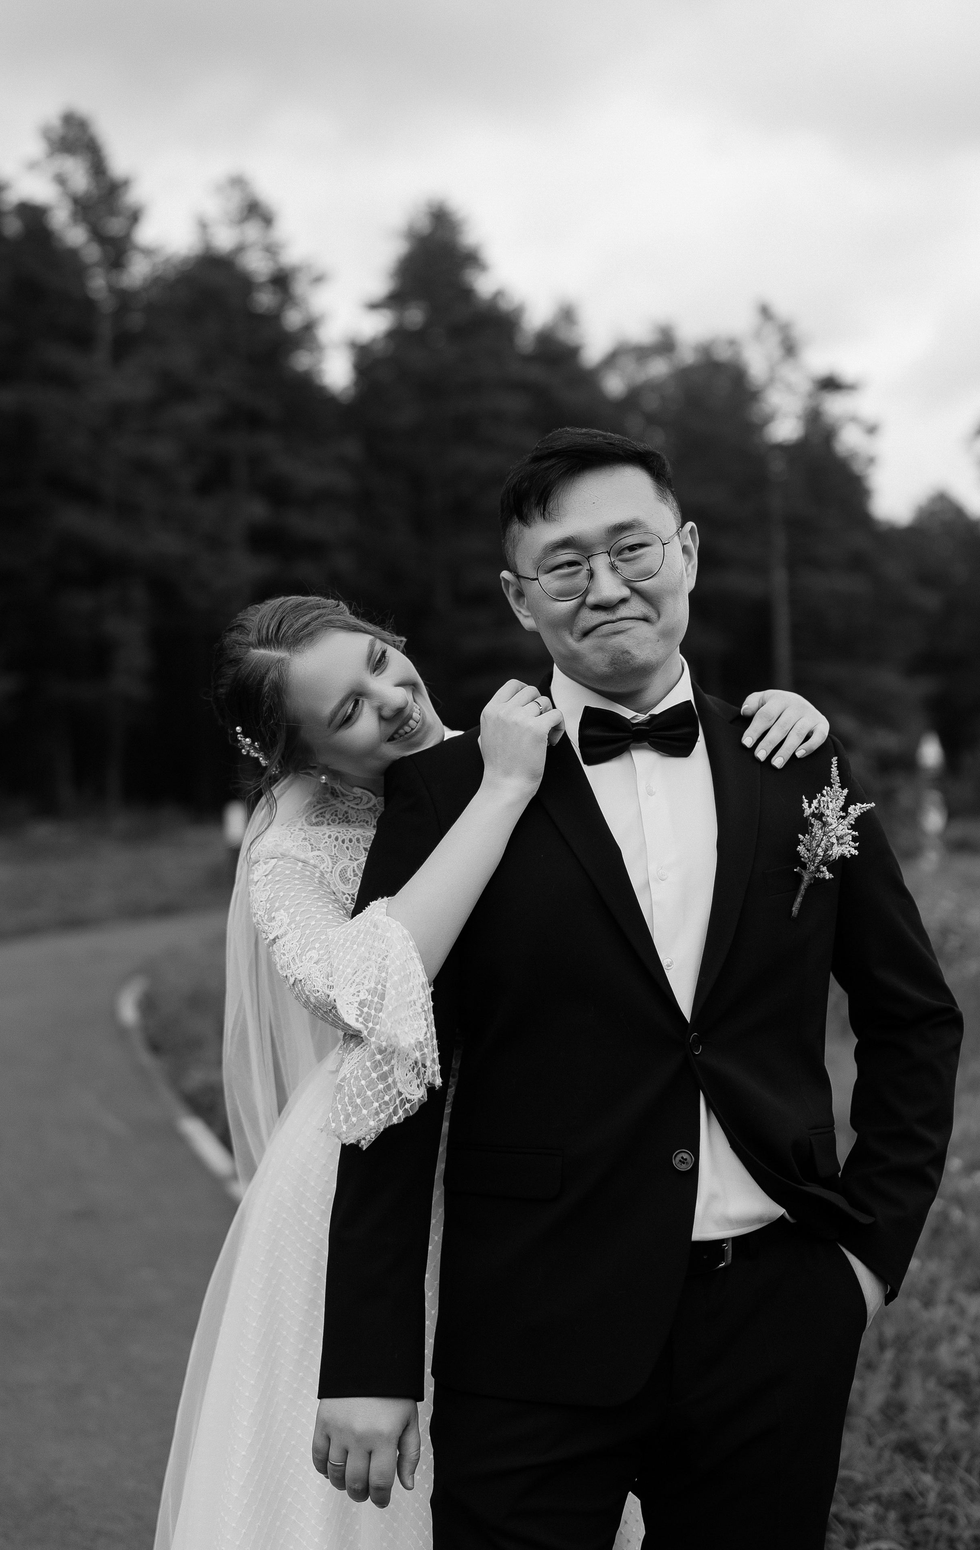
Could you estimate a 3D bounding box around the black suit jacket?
[{"bbox_3d":[0.152,0.258,1.490,0.600,0.710,0.310,0,0,-12],"label":"black suit jacket"}]

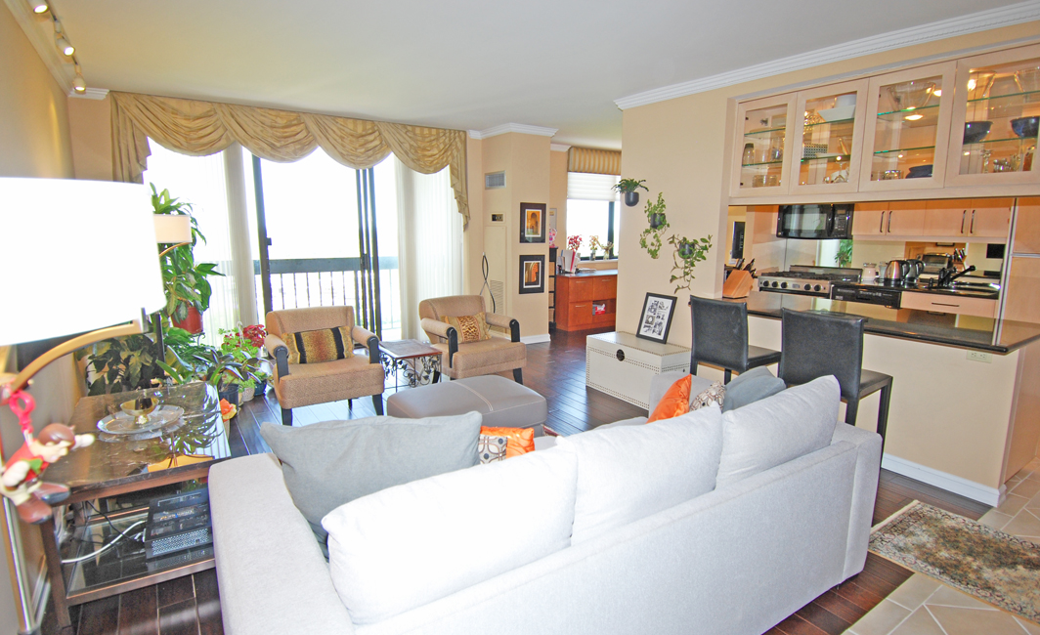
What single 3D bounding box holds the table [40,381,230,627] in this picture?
[{"bbox_3d":[-1.863,0.791,2.624,0.630,0.535,1.310,-7,13,-34],"label":"table"}]

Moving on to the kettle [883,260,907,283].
[{"bbox_3d":[3.648,-0.426,5.040,0.160,0.250,0.220,-7,13,-34],"label":"kettle"}]

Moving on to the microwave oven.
[{"bbox_3d":[3.282,-1.077,5.611,0.400,0.425,0.787,-7,13,-34],"label":"microwave oven"}]

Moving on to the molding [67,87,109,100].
[{"bbox_3d":[-3.637,-1.890,4.388,0.270,0.090,0.085,-7,13,-34],"label":"molding"}]

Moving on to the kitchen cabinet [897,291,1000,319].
[{"bbox_3d":[3.910,0.274,4.734,0.600,0.890,0.665,-7,13,-34],"label":"kitchen cabinet"}]

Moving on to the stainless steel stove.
[{"bbox_3d":[3.156,-0.003,5.774,0.660,1.040,0.760,-7,13,-34],"label":"stainless steel stove"}]

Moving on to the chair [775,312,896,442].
[{"bbox_3d":[1.886,0.457,3.139,0.510,1.010,0.430,-7,13,-34],"label":"chair"}]

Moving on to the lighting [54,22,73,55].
[{"bbox_3d":[-2.388,-1.463,2.729,0.110,0.175,0.075,5,12,22],"label":"lighting"}]

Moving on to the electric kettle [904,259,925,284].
[{"bbox_3d":[3.935,-0.443,5.188,0.160,0.240,0.210,-7,13,-34],"label":"electric kettle"}]

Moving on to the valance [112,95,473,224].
[{"bbox_3d":[-1.987,-1.490,5.330,3.365,1.101,0.170,-7,13,-34],"label":"valance"}]

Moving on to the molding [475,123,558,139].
[{"bbox_3d":[-0.034,-2.193,6.258,0.721,0.084,0.701,-7,13,-34],"label":"molding"}]

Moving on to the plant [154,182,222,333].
[{"bbox_3d":[-2.900,-0.473,4.451,0.620,1.270,0.580,-7,13,-34],"label":"plant"}]

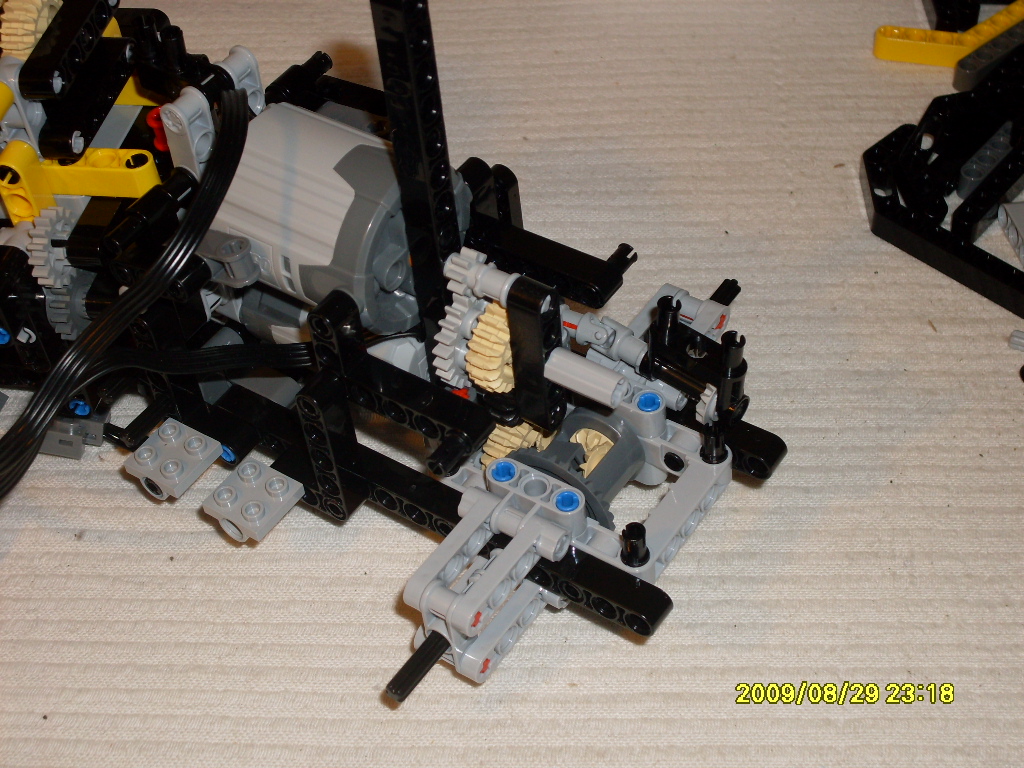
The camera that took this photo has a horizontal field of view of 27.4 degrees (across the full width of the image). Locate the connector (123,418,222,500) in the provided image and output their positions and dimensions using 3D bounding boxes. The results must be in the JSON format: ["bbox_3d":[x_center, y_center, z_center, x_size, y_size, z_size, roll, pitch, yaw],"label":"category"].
[{"bbox_3d":[-0.075,0.018,0.466,0.016,0.009,0.016,24,53,28],"label":"connector"}]

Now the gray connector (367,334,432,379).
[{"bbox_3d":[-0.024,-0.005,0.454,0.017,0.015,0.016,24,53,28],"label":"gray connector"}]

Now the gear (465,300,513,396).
[{"bbox_3d":[0.000,-0.008,0.437,0.008,0.022,0.022,24,53,28],"label":"gear"}]

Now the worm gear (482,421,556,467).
[{"bbox_3d":[0.003,0.014,0.460,0.008,0.022,0.022,24,53,28],"label":"worm gear"}]

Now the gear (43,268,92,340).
[{"bbox_3d":[-0.106,-0.019,0.516,0.008,0.018,0.018,2,45,24],"label":"gear"}]

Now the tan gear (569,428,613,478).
[{"bbox_3d":[0.018,0.016,0.456,0.013,0.013,0.007,24,55,26],"label":"tan gear"}]

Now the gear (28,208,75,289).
[{"bbox_3d":[-0.109,-0.033,0.503,0.007,0.018,0.018,2,45,24],"label":"gear"}]

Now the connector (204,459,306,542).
[{"bbox_3d":[-0.055,0.026,0.455,0.016,0.009,0.016,24,53,28],"label":"connector"}]

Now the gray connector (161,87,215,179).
[{"bbox_3d":[-0.067,-0.052,0.445,0.008,0.023,0.008,24,53,28],"label":"gray connector"}]

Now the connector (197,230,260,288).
[{"bbox_3d":[-0.063,-0.027,0.439,0.024,0.008,0.008,14,48,39],"label":"connector"}]

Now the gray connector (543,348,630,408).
[{"bbox_3d":[0.015,-0.001,0.428,0.016,0.007,0.007,24,53,28],"label":"gray connector"}]

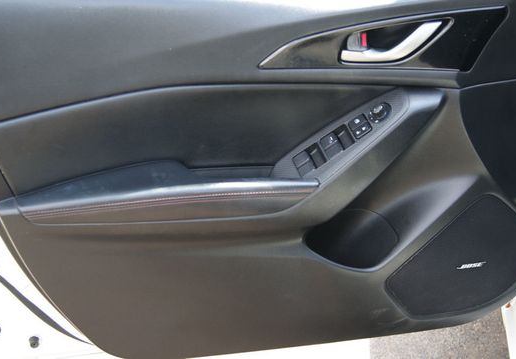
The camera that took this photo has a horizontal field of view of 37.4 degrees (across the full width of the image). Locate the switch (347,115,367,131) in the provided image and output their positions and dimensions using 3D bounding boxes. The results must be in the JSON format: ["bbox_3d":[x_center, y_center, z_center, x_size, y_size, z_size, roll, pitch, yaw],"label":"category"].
[{"bbox_3d":[0.141,-0.080,1.075,0.024,0.008,0.017,-34,45,5],"label":"switch"}]

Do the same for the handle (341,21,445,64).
[{"bbox_3d":[0.192,-0.199,1.100,0.140,0.053,0.035,0,21,0],"label":"handle"}]

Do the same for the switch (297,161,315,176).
[{"bbox_3d":[0.067,-0.015,1.072,0.021,0.009,0.018,-34,45,5],"label":"switch"}]

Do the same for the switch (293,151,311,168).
[{"bbox_3d":[0.062,-0.028,1.084,0.021,0.009,0.018,-34,45,5],"label":"switch"}]

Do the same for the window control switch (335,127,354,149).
[{"bbox_3d":[0.122,-0.059,1.074,0.019,0.010,0.034,-34,45,5],"label":"window control switch"}]

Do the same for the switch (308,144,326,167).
[{"bbox_3d":[0.083,-0.034,1.079,0.019,0.010,0.034,-34,45,5],"label":"switch"}]

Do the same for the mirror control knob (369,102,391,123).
[{"bbox_3d":[0.169,-0.093,1.063,0.025,0.014,0.023,-17,49,21],"label":"mirror control knob"}]

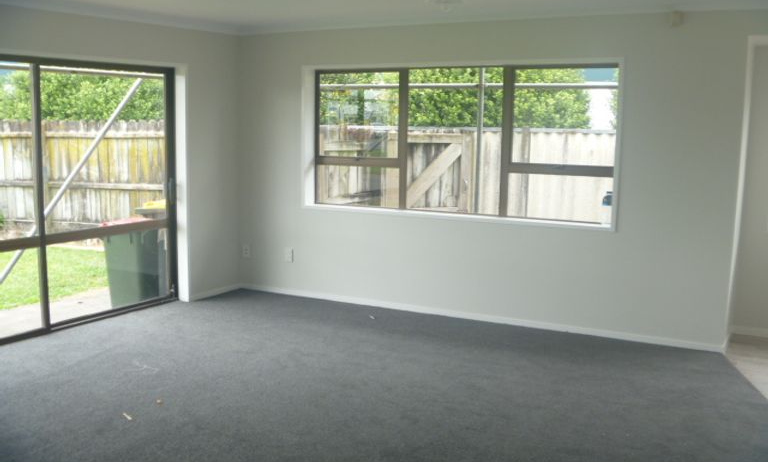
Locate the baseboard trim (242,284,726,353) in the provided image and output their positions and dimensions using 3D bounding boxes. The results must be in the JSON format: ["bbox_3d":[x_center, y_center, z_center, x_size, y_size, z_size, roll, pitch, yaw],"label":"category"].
[{"bbox_3d":[0.511,0.677,6.121,4.261,0.059,0.018,5,10,28],"label":"baseboard trim"}]

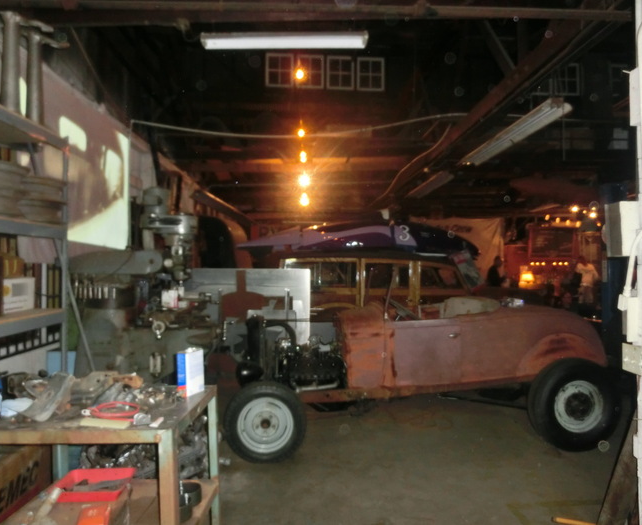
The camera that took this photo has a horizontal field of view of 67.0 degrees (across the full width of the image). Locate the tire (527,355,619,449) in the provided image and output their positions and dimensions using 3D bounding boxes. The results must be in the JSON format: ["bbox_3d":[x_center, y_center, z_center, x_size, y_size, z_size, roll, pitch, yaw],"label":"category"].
[{"bbox_3d":[2.180,1.225,4.190,0.785,0.785,0.200,0,-1,-6],"label":"tire"}]

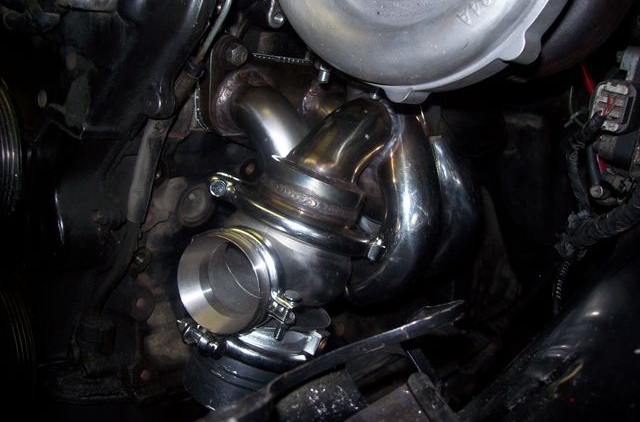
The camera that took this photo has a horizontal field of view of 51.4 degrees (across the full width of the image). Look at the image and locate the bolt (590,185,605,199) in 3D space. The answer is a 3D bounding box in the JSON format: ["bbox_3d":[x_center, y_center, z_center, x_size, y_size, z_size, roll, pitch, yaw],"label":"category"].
[{"bbox_3d":[0.267,-0.018,0.640,0.013,0.013,0.009,12,12,34],"label":"bolt"}]

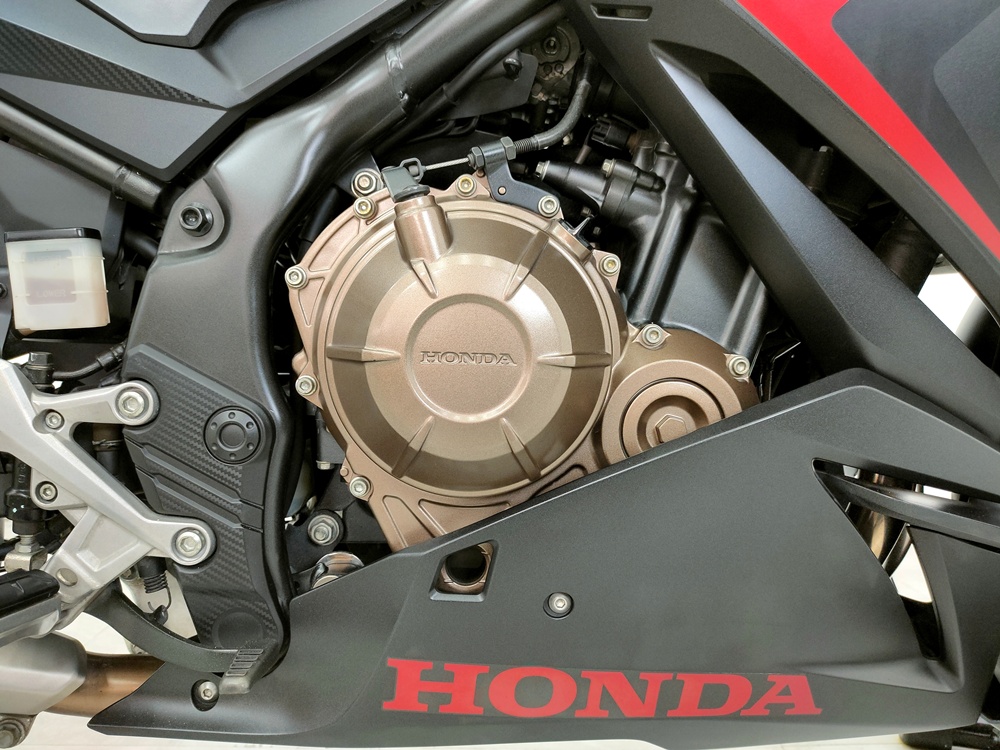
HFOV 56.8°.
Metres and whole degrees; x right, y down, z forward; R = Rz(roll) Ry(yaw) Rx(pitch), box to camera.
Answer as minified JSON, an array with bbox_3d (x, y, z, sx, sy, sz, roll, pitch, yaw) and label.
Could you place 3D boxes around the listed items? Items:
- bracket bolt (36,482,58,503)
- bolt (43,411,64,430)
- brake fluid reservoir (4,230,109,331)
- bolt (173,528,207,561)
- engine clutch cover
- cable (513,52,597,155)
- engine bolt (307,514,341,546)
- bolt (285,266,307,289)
[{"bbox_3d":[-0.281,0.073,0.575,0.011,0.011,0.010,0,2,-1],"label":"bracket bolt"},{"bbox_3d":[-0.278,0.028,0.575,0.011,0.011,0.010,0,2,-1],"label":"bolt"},{"bbox_3d":[-0.294,-0.063,0.612,0.054,0.063,0.036,-4,4,-2],"label":"brake fluid reservoir"},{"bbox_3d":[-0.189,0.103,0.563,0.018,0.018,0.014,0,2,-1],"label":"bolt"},{"bbox_3d":[-0.025,-0.007,0.550,0.208,0.230,0.065,0,2,-1],"label":"engine clutch cover"},{"bbox_3d":[0.035,-0.173,0.590,0.052,0.063,0.032,0,2,-1],"label":"cable"},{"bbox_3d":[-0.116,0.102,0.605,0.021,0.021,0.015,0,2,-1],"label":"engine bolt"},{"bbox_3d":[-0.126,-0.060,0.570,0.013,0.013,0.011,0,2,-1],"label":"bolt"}]

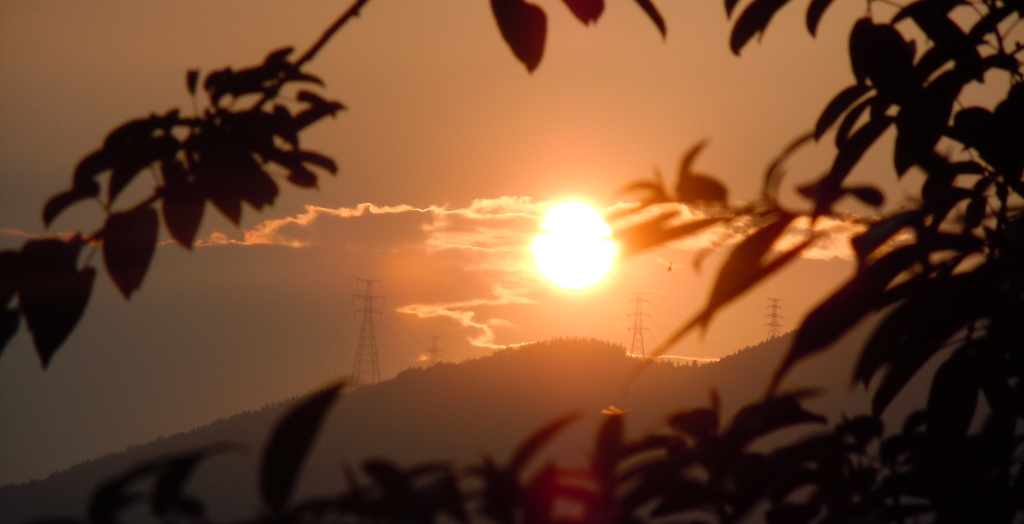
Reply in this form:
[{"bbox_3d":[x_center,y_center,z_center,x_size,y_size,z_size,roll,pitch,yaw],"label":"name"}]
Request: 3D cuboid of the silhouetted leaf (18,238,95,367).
[{"bbox_3d":[-0.427,0.036,8.300,0.067,0.120,0.025,7,-1,-3],"label":"silhouetted leaf"}]

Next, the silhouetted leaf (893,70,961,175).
[{"bbox_3d":[0.343,-0.116,7.400,0.047,0.087,0.030,15,0,0],"label":"silhouetted leaf"}]

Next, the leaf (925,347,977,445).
[{"bbox_3d":[0.357,0.109,7.200,0.037,0.080,0.030,8,0,0],"label":"leaf"}]

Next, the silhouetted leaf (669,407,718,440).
[{"bbox_3d":[0.133,0.118,6.500,0.035,0.023,0.035,7,0,0],"label":"silhouetted leaf"}]

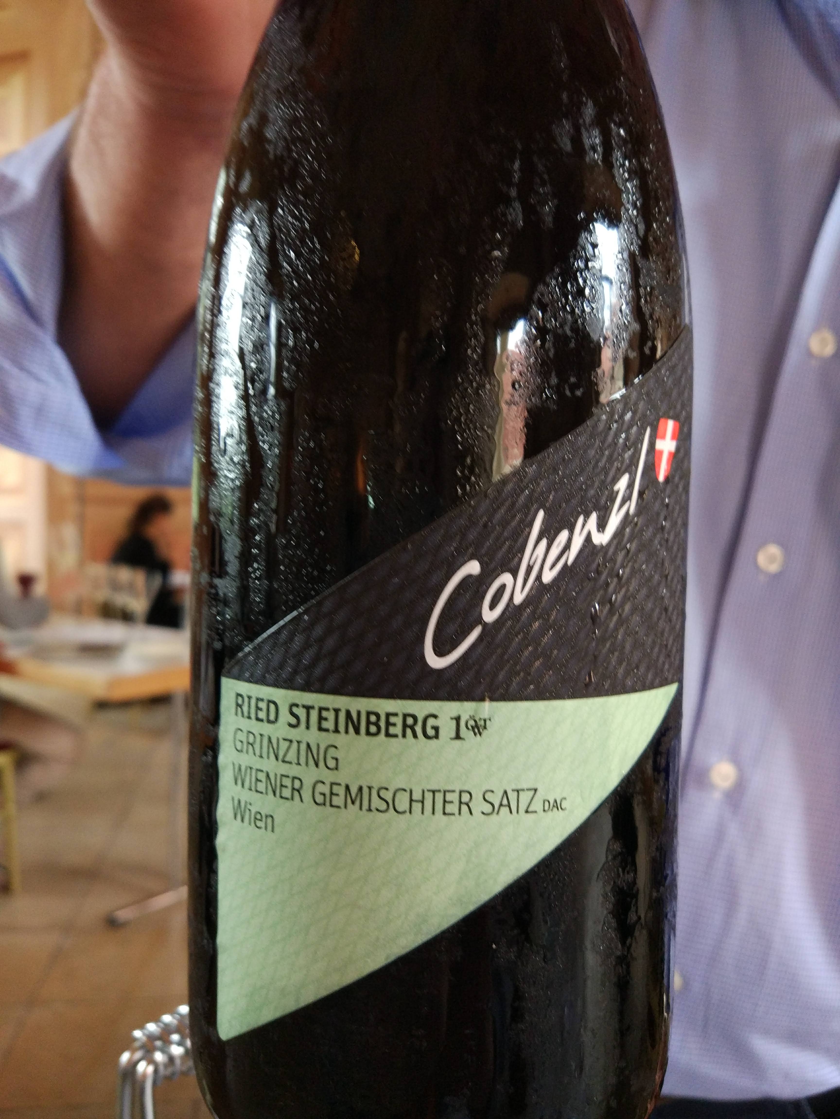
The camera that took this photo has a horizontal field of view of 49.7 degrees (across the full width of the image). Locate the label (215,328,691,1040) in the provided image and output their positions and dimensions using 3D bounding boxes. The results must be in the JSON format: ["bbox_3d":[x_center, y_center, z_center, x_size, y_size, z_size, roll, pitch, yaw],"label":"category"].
[{"bbox_3d":[0.007,0.017,0.125,0.069,0.106,0.020,1,3,-7],"label":"label"}]

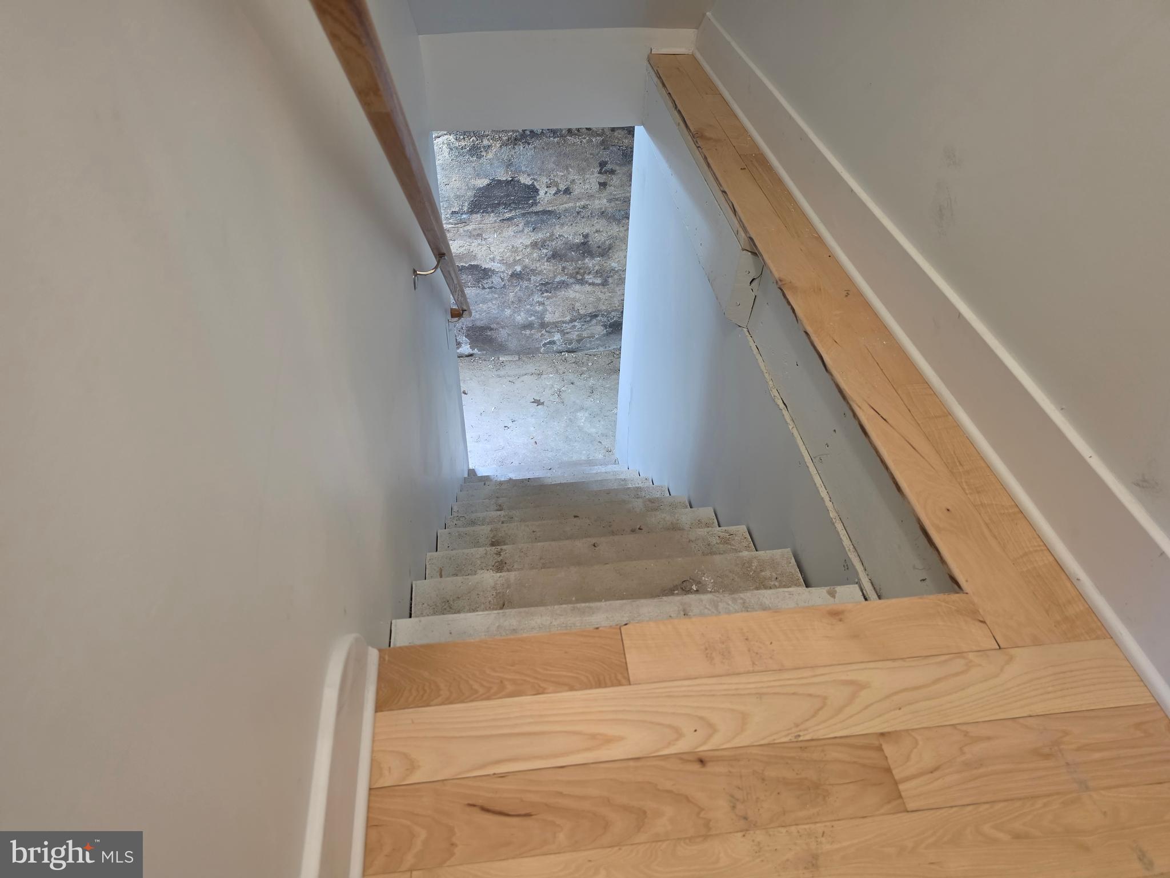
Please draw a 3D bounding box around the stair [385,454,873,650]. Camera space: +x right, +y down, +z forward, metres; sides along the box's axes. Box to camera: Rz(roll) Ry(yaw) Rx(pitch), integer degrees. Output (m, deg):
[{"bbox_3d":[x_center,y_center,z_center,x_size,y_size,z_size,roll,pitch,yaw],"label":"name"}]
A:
[{"bbox_3d":[-0.059,0.403,2.975,0.880,2.187,2.680,-4,42,-6],"label":"stair"}]

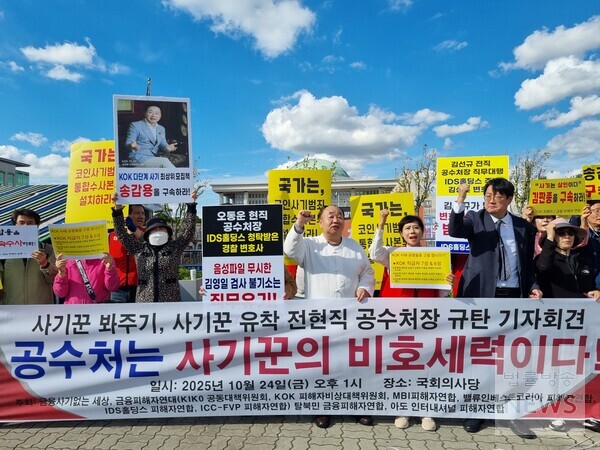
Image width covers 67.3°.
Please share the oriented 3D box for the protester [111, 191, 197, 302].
[{"bbox_3d":[-1.160,0.640,3.580,0.690,1.810,0.480,0,0,-6],"label":"protester"}]

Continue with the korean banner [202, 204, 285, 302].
[{"bbox_3d":[-0.424,0.302,3.400,0.600,0.880,0.020,0,-5,0],"label":"korean banner"}]

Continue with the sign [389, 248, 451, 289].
[{"bbox_3d":[0.859,0.310,3.200,0.430,0.300,0.020,-1,-9,3],"label":"sign"}]

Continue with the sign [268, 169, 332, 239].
[{"bbox_3d":[0.003,-0.064,4.150,0.585,0.880,0.020,0,-3,0],"label":"sign"}]

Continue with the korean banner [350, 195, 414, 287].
[{"bbox_3d":[0.778,0.161,4.150,0.595,0.880,0.020,-4,-2,0],"label":"korean banner"}]

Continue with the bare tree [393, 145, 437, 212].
[{"bbox_3d":[3.050,-0.300,12.000,1.300,3.700,1.300,0,0,0],"label":"bare tree"}]

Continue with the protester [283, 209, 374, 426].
[{"bbox_3d":[0.228,0.700,3.500,0.700,1.700,0.450,0,0,5],"label":"protester"}]

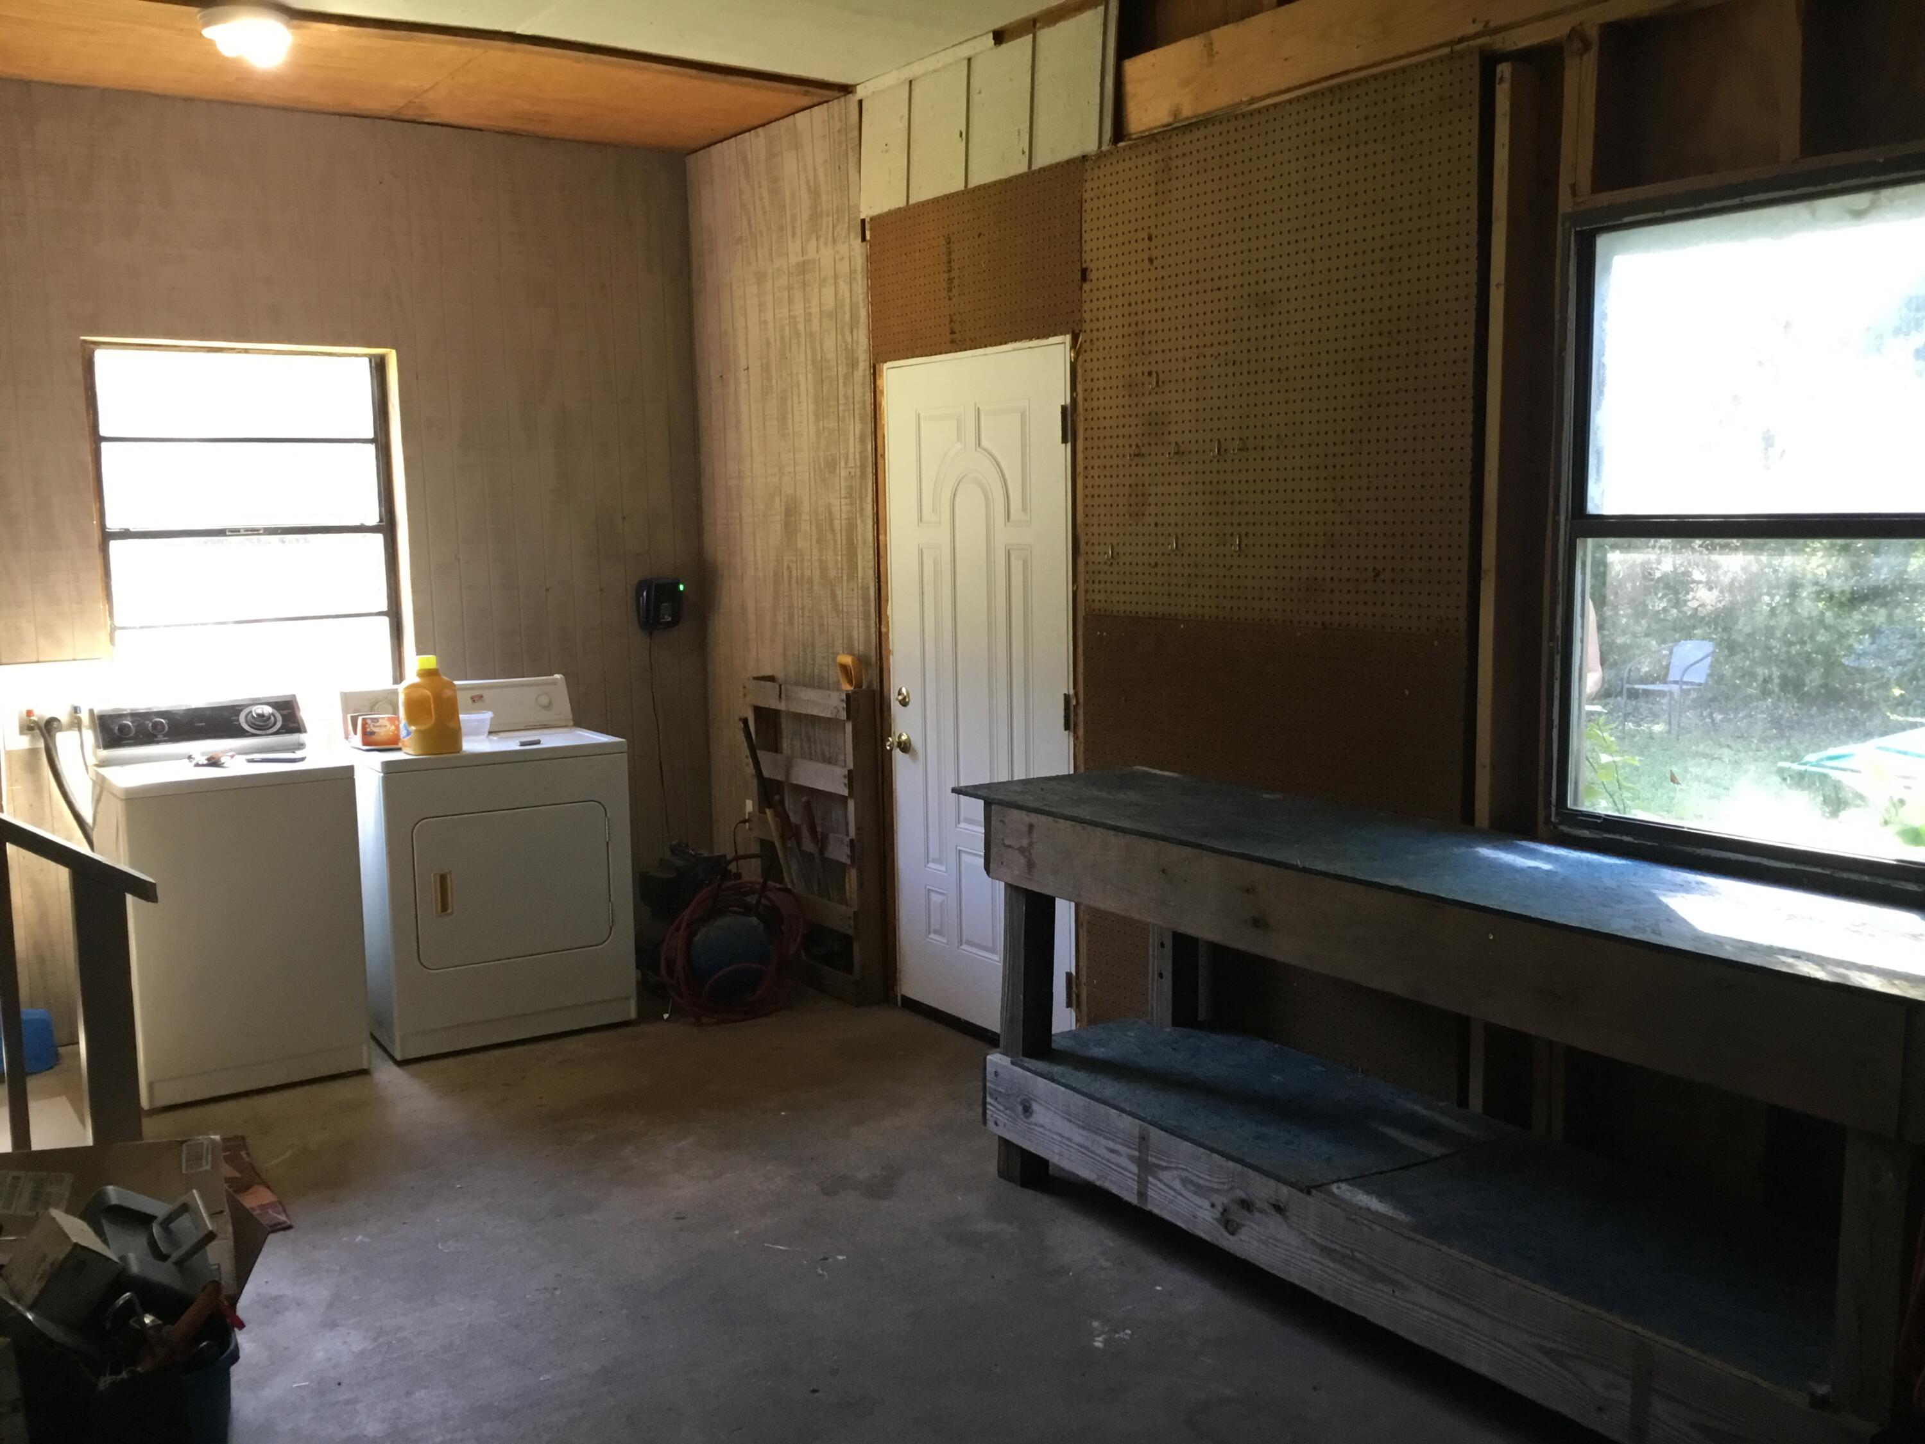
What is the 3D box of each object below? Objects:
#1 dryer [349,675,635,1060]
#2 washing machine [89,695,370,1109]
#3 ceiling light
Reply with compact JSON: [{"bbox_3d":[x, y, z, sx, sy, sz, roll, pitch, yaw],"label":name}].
[{"bbox_3d":[-1.534,0.426,5.543,0.738,1.070,0.690,-5,9,-30],"label":"dryer"},{"bbox_3d":[-2.167,0.495,5.104,0.605,1.065,0.660,-6,9,-32],"label":"washing machine"},{"bbox_3d":[-1.834,-1.742,4.418,0.220,0.115,0.220,-6,10,-35],"label":"ceiling light"}]

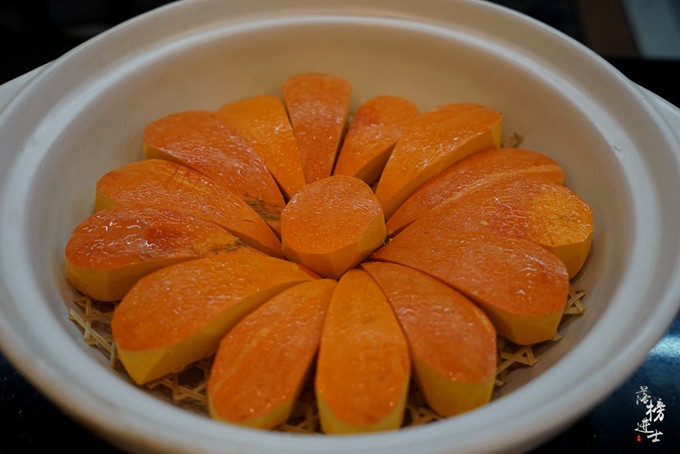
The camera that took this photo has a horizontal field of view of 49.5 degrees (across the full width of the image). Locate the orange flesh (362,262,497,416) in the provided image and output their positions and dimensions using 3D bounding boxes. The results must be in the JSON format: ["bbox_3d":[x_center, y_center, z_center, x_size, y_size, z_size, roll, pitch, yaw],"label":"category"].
[{"bbox_3d":[0.037,0.041,0.300,0.034,0.021,0.071,-19,48,-17],"label":"orange flesh"}]

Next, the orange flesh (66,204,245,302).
[{"bbox_3d":[-0.086,0.009,0.349,0.080,0.021,0.041,-8,46,-8],"label":"orange flesh"}]

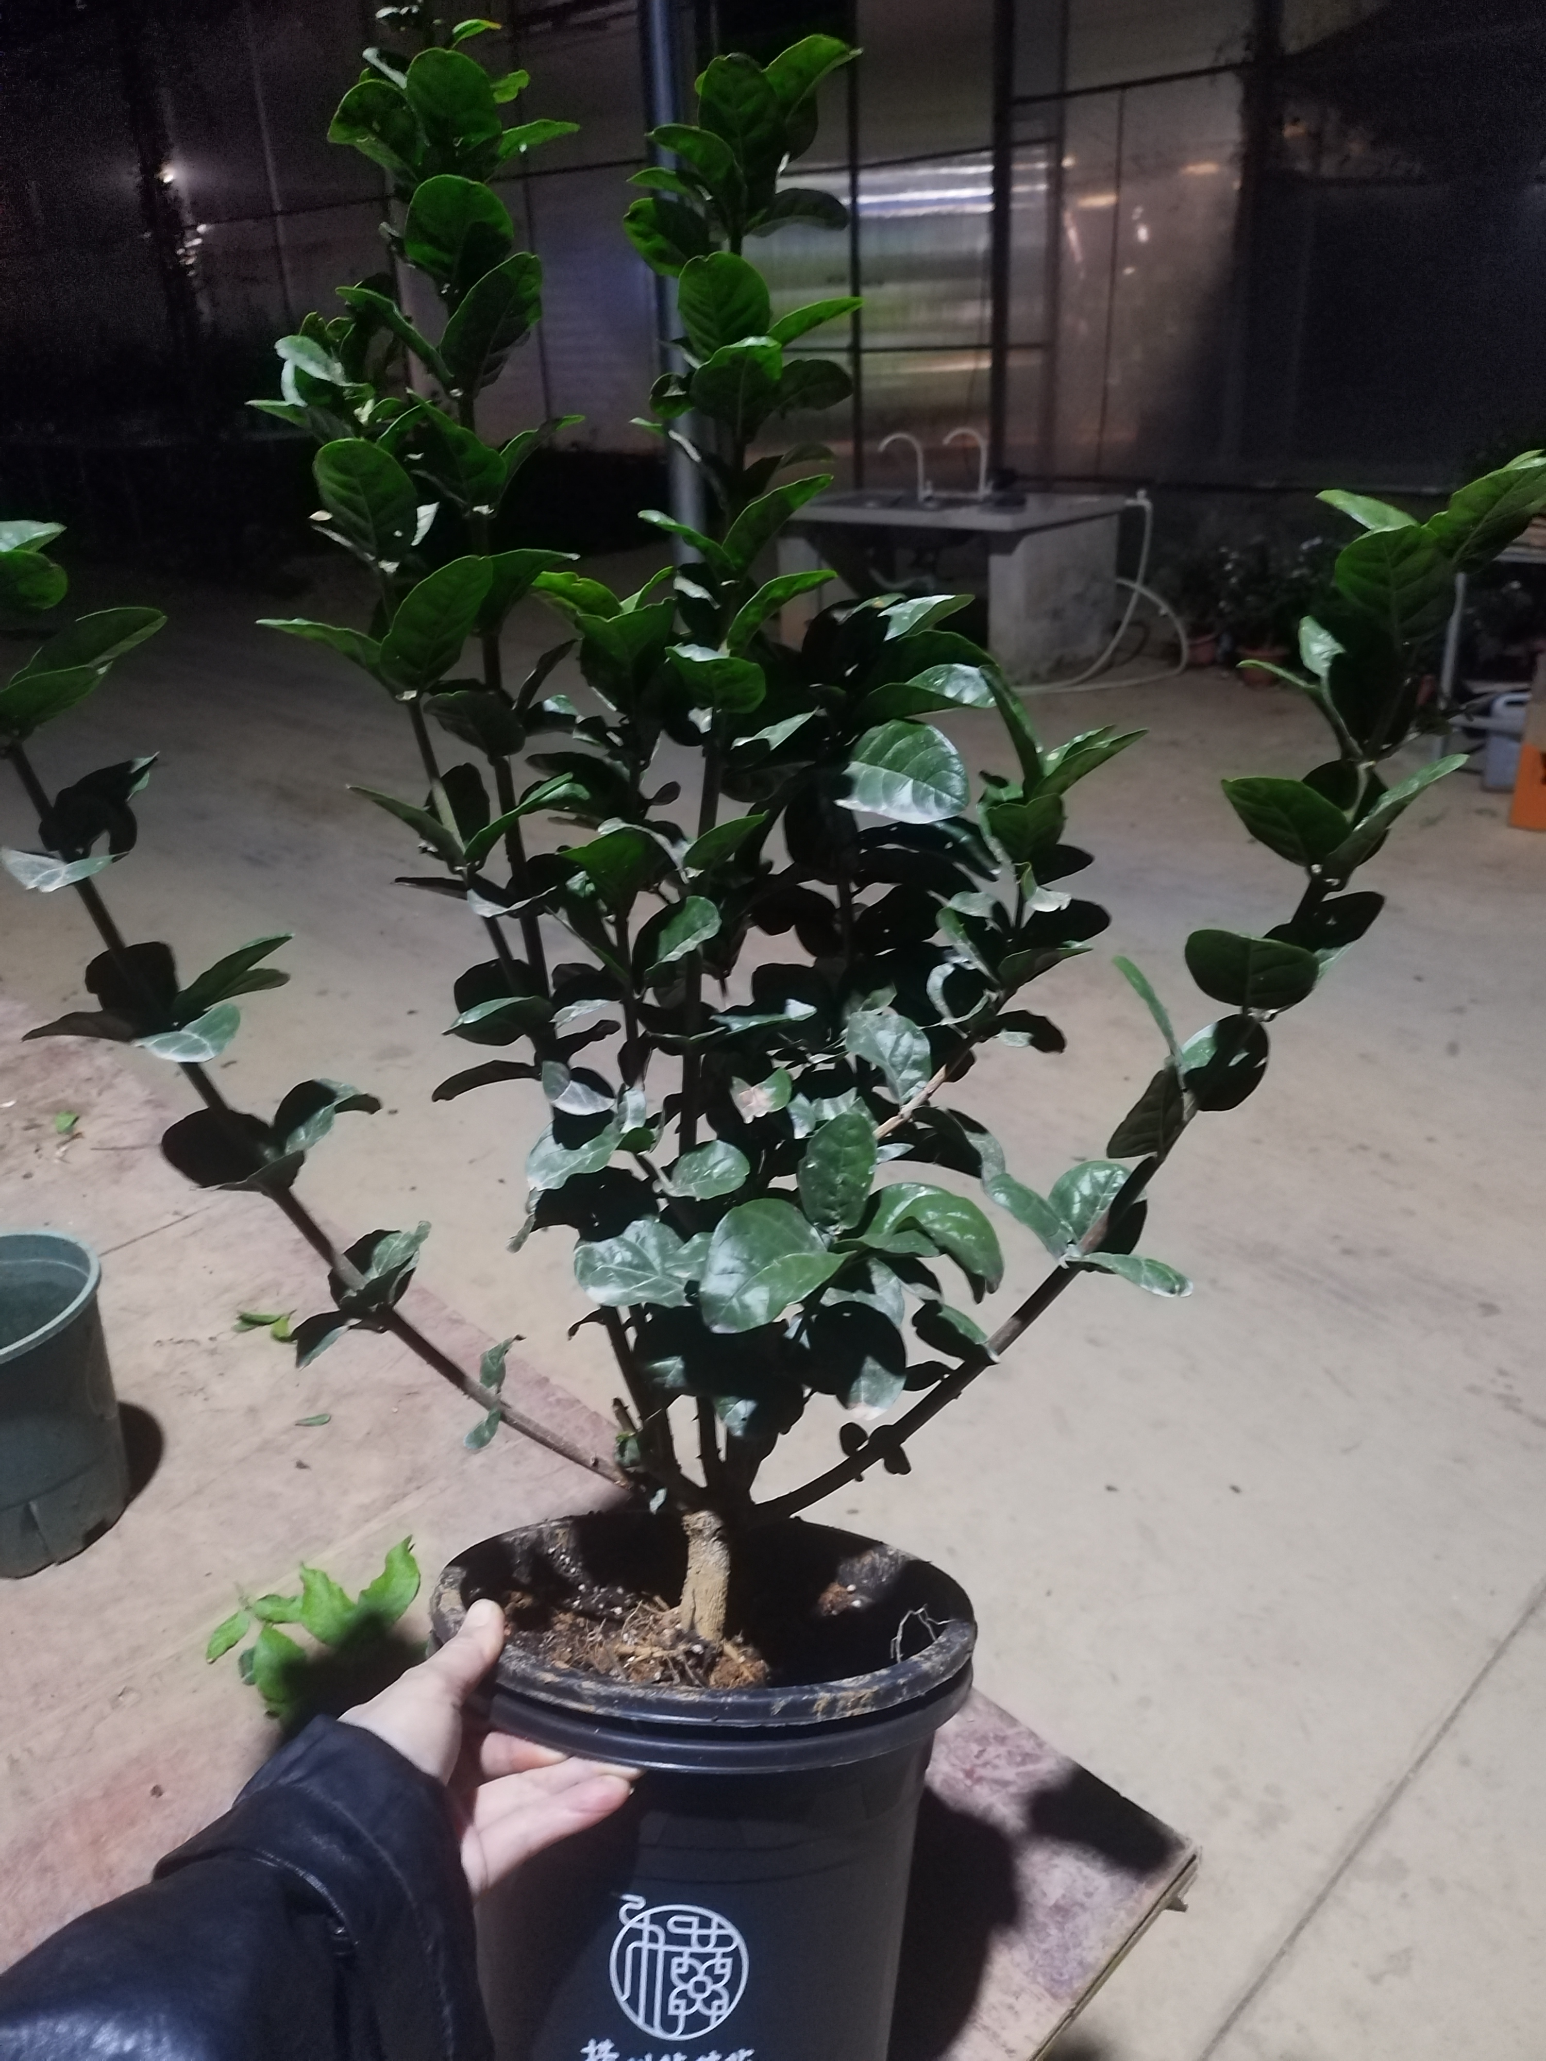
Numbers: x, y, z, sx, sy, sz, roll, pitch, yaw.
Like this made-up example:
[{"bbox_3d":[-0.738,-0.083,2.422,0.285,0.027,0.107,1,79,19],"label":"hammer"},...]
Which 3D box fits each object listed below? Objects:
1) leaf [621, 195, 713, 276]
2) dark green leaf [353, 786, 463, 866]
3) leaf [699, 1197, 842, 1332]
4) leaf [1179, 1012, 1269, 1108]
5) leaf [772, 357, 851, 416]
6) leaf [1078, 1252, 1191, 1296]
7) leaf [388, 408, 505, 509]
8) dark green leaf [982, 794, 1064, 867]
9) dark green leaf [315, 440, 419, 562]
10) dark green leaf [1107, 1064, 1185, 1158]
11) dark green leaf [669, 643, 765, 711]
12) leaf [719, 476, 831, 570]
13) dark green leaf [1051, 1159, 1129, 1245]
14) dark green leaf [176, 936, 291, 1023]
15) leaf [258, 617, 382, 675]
[{"bbox_3d":[-0.045,-0.339,0.660,0.050,0.030,0.013,32,6,-18],"label":"leaf"},{"bbox_3d":[-0.154,-0.085,0.650,0.062,0.030,0.014,35,66,-6],"label":"dark green leaf"},{"bbox_3d":[0.000,0.107,0.700,0.066,0.026,0.054,-26,38,-10],"label":"leaf"},{"bbox_3d":[0.191,0.013,0.655,0.037,0.012,0.046,11,57,17],"label":"leaf"},{"bbox_3d":[0.014,-0.281,0.680,0.048,0.013,0.028,-24,63,-9],"label":"leaf"},{"bbox_3d":[0.149,0.100,0.640,0.049,0.011,0.026,11,10,25],"label":"leaf"},{"bbox_3d":[-0.147,-0.265,0.710,0.042,0.051,0.018,-31,17,1],"label":"leaf"},{"bbox_3d":[0.103,-0.084,0.640,0.033,0.045,0.014,1,38,-1],"label":"dark green leaf"},{"bbox_3d":[-0.169,-0.221,0.650,0.042,0.056,0.014,-25,9,-3],"label":"dark green leaf"},{"bbox_3d":[0.158,0.035,0.660,0.028,0.048,0.012,37,17,30],"label":"dark green leaf"},{"bbox_3d":[-0.022,-0.142,0.620,0.038,0.036,0.015,2,41,-2],"label":"dark green leaf"},{"bbox_3d":[0.002,-0.217,0.660,0.014,0.057,0.032,50,6,27],"label":"leaf"},{"bbox_3d":[0.142,0.076,0.690,0.040,0.015,0.047,21,59,18],"label":"dark green leaf"},{"bbox_3d":[-0.228,-0.021,0.650,0.063,0.033,0.016,-36,59,6],"label":"dark green leaf"},{"bbox_3d":[-0.218,-0.183,0.755,0.078,0.020,0.038,23,6,15],"label":"leaf"}]

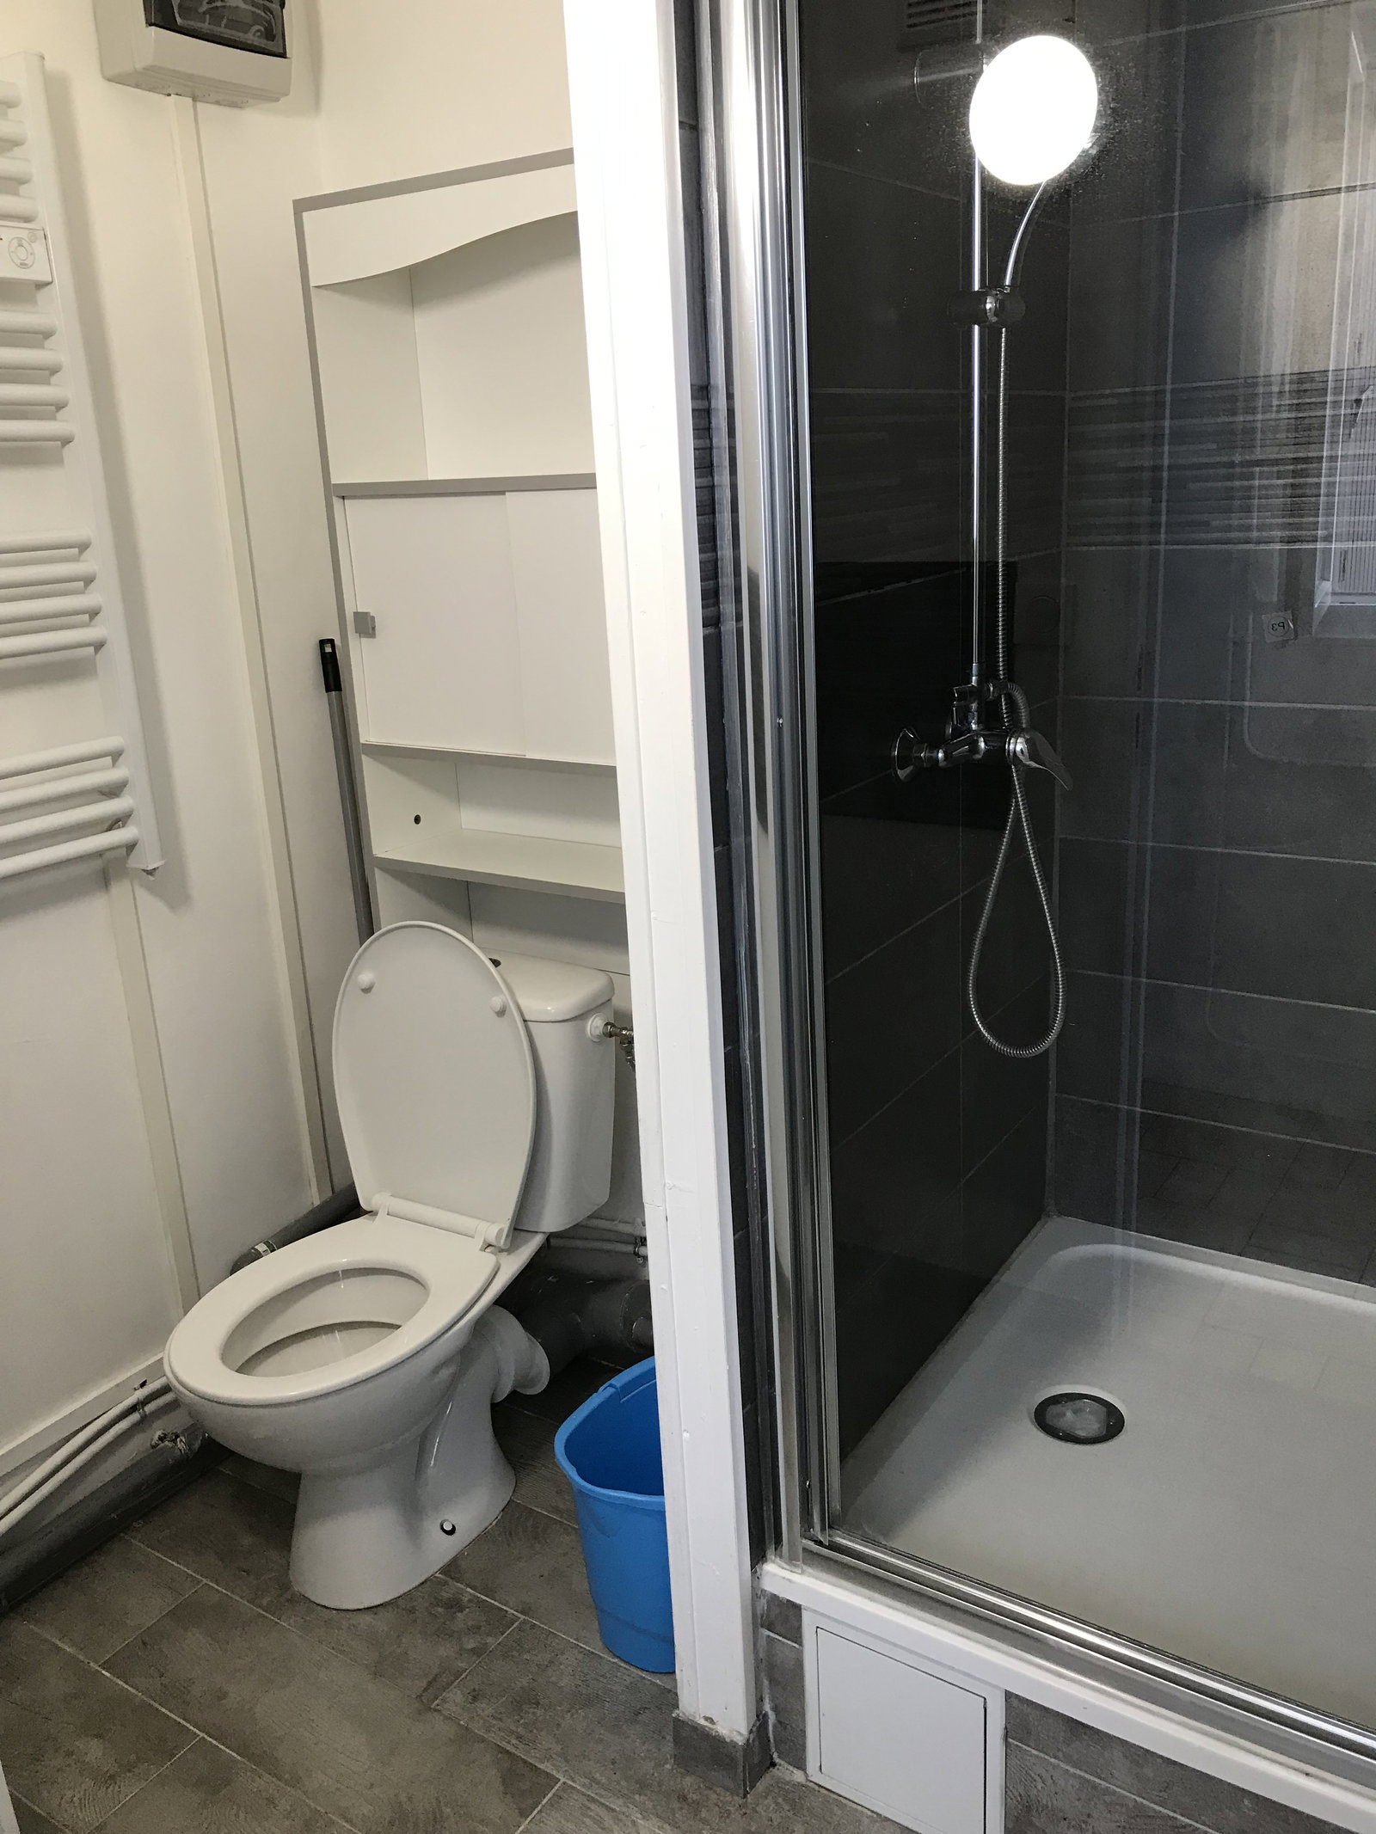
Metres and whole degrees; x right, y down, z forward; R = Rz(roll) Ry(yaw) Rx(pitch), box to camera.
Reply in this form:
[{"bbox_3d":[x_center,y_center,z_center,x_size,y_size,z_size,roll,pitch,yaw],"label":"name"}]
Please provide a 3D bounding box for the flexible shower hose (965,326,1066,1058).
[{"bbox_3d":[0.393,-0.231,1.736,0.130,0.870,0.090,8,20,32],"label":"flexible shower hose"}]

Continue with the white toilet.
[{"bbox_3d":[-0.424,0.470,2.095,0.390,0.865,0.690,7,19,30],"label":"white toilet"}]

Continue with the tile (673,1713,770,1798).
[{"bbox_3d":[0.038,0.963,1.735,0.098,0.081,0.062,8,20,32],"label":"tile"}]

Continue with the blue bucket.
[{"bbox_3d":[-0.007,0.787,1.974,0.270,0.285,0.340,8,20,32],"label":"blue bucket"}]

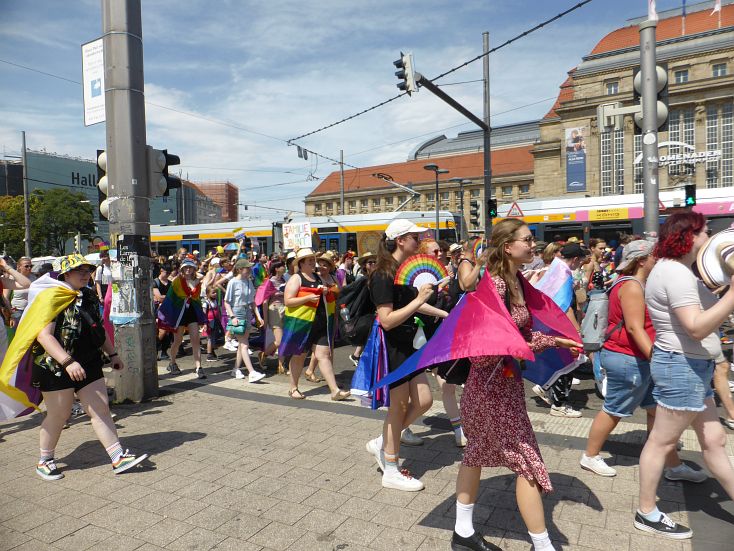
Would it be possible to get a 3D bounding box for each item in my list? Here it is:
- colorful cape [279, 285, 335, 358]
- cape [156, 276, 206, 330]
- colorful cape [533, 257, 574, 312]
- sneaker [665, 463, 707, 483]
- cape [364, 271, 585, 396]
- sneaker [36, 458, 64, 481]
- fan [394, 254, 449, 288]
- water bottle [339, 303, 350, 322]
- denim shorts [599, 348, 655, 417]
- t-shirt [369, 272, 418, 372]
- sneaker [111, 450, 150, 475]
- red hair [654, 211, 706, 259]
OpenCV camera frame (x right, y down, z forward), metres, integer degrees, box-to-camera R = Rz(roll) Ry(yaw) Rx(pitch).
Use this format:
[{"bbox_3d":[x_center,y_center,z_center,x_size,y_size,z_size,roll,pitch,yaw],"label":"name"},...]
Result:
[{"bbox_3d":[-0.690,0.521,5.900,0.450,0.830,0.550,-1,2,28],"label":"colorful cape"},{"bbox_3d":[-2.514,0.380,6.900,0.680,0.720,0.400,-2,1,-14],"label":"cape"},{"bbox_3d":[1.767,0.114,4.850,0.450,0.600,0.480,-1,2,22],"label":"colorful cape"},{"bbox_3d":[2.199,1.335,3.521,0.265,0.105,0.100,-1,2,25],"label":"sneaker"},{"bbox_3d":[0.541,0.301,2.559,1.000,0.600,0.550,-1,2,22],"label":"cape"},{"bbox_3d":[-2.371,1.435,3.810,0.280,0.110,0.105,0,2,29],"label":"sneaker"},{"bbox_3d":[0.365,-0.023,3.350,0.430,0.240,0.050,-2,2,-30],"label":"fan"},{"bbox_3d":[-0.139,0.306,3.500,0.066,0.225,0.066,-11,2,22],"label":"water bottle"},{"bbox_3d":[1.791,0.729,3.500,0.380,0.450,0.400,-1,2,22],"label":"denim shorts"},{"bbox_3d":[0.195,0.325,3.600,0.280,0.660,0.420,-1,2,26],"label":"t-shirt"},{"bbox_3d":[-1.783,1.403,3.830,0.270,0.105,0.100,-30,-1,5],"label":"sneaker"},{"bbox_3d":[1.728,-0.219,2.820,0.260,0.260,0.230,-1,2,25],"label":"red hair"}]

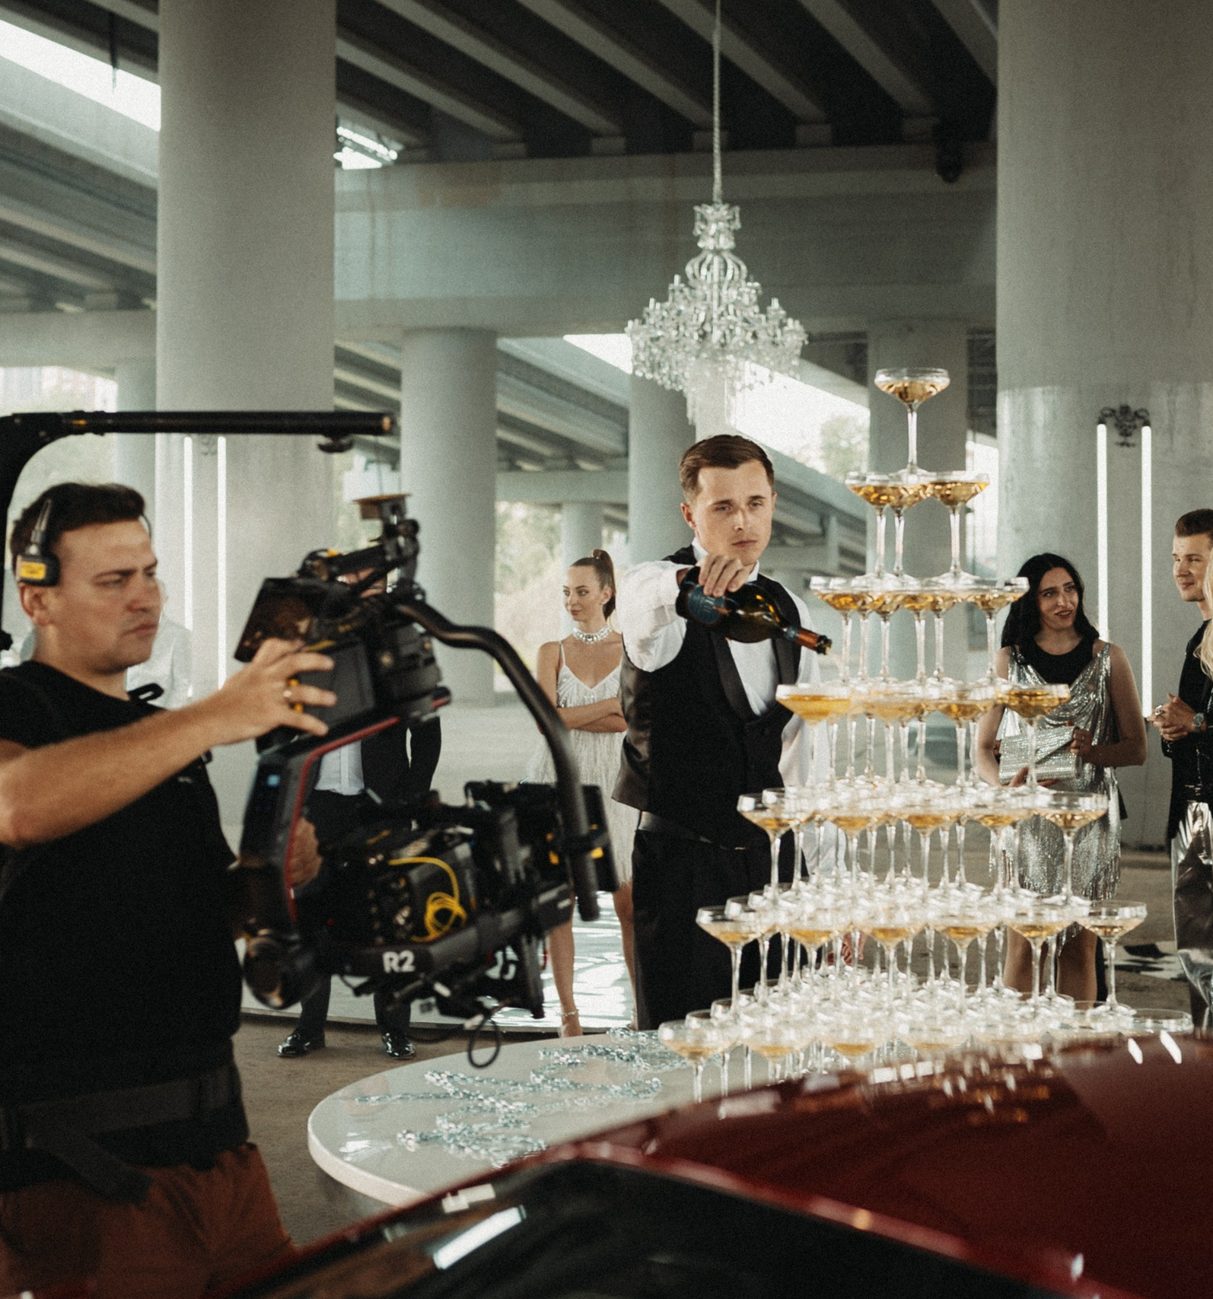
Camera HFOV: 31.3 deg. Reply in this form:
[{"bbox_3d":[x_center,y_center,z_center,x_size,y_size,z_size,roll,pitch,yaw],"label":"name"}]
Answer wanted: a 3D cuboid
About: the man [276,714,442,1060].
[{"bbox_3d":[-0.860,0.493,7.600,0.570,1.830,0.360,0,1,9],"label":"man"}]

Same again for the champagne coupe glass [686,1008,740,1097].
[{"bbox_3d":[0.176,0.612,3.194,0.113,0.162,0.113,0,1,0],"label":"champagne coupe glass"}]

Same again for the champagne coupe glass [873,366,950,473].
[{"bbox_3d":[0.443,-0.331,3.136,0.107,0.151,0.107,0,1,0],"label":"champagne coupe glass"}]

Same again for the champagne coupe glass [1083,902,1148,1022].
[{"bbox_3d":[0.710,0.439,3.044,0.107,0.151,0.107,0,1,0],"label":"champagne coupe glass"}]

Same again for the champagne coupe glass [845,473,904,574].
[{"bbox_3d":[0.392,-0.173,3.082,0.105,0.150,0.105,0,0,0],"label":"champagne coupe glass"}]

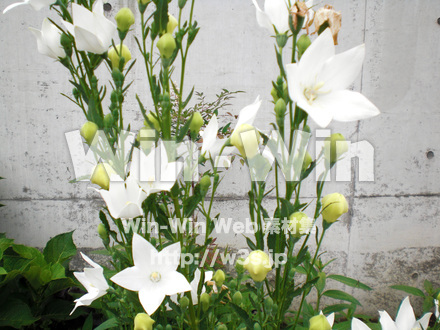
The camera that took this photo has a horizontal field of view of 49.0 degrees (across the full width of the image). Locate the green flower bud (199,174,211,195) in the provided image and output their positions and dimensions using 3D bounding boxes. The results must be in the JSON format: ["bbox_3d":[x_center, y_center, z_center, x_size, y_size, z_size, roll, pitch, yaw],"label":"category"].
[{"bbox_3d":[-0.017,0.022,0.550,0.012,0.023,0.012,12,13,0],"label":"green flower bud"}]

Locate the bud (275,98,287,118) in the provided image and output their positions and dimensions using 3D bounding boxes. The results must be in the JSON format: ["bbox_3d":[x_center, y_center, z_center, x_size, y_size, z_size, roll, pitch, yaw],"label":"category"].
[{"bbox_3d":[0.063,-0.059,0.500,0.012,0.021,0.012,0,13,0],"label":"bud"}]

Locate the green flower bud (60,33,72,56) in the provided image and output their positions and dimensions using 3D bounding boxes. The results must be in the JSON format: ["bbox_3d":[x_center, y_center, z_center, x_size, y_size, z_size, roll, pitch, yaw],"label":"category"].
[{"bbox_3d":[-0.162,-0.127,0.510,0.012,0.025,0.012,-16,13,0],"label":"green flower bud"}]

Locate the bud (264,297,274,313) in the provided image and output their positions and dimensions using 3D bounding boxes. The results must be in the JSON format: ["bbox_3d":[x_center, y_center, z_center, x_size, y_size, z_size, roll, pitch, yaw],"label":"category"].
[{"bbox_3d":[0.059,0.168,0.580,0.011,0.020,0.011,0,13,0],"label":"bud"}]

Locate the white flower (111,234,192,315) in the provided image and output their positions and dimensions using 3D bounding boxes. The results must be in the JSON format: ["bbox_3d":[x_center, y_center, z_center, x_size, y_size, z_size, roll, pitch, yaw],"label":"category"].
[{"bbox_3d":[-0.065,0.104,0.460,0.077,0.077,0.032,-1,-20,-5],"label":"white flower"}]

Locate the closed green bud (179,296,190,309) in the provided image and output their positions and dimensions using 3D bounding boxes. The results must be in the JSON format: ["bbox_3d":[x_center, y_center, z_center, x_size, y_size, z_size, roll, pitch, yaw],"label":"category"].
[{"bbox_3d":[-0.041,0.162,0.570,0.012,0.015,0.012,5,13,0],"label":"closed green bud"}]

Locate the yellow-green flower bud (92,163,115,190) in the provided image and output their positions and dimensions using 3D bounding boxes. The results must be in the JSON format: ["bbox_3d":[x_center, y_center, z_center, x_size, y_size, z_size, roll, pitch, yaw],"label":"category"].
[{"bbox_3d":[-0.123,0.012,0.510,0.026,0.030,0.026,-11,-12,-2],"label":"yellow-green flower bud"}]

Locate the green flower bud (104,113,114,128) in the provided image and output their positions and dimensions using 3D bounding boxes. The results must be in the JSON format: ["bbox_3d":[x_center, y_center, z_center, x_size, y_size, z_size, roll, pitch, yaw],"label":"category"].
[{"bbox_3d":[-0.121,-0.049,0.530,0.010,0.018,0.010,3,13,0],"label":"green flower bud"}]

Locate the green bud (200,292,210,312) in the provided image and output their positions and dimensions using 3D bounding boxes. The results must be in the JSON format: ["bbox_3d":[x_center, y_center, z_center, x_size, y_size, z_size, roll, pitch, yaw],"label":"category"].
[{"bbox_3d":[-0.017,0.162,0.570,0.011,0.024,0.011,-3,13,0],"label":"green bud"}]

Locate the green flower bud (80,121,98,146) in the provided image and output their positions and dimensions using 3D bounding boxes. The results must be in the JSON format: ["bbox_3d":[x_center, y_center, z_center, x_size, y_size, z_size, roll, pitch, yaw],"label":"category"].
[{"bbox_3d":[-0.138,-0.034,0.510,0.018,0.024,0.018,-14,9,3],"label":"green flower bud"}]

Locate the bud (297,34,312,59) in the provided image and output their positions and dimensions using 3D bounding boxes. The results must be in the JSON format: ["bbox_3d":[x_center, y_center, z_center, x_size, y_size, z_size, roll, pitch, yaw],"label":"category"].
[{"bbox_3d":[0.087,-0.123,0.500,0.015,0.025,0.015,10,13,0],"label":"bud"}]

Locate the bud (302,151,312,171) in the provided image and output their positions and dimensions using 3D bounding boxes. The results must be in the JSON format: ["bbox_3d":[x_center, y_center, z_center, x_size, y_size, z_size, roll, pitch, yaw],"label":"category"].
[{"bbox_3d":[0.090,-0.005,0.510,0.017,0.024,0.017,6,9,-1],"label":"bud"}]

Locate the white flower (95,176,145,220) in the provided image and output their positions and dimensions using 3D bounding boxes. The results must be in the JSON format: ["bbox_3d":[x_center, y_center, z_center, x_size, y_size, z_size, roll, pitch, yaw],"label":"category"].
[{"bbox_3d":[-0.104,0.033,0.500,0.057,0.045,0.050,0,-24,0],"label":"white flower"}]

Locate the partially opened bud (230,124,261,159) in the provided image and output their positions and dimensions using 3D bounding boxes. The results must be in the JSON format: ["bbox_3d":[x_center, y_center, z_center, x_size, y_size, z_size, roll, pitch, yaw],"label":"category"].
[{"bbox_3d":[0.025,-0.023,0.470,0.028,0.028,0.033,-30,64,-12],"label":"partially opened bud"}]

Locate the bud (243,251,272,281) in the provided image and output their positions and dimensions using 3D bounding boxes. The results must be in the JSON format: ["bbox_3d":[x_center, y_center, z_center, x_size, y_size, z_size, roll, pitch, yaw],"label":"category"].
[{"bbox_3d":[0.037,0.097,0.460,0.026,0.029,0.026,0,37,0],"label":"bud"}]

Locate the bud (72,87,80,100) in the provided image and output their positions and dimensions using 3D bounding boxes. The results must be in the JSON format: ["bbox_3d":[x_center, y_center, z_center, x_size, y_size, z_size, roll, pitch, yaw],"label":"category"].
[{"bbox_3d":[-0.158,-0.079,0.530,0.007,0.015,0.007,-16,13,0],"label":"bud"}]

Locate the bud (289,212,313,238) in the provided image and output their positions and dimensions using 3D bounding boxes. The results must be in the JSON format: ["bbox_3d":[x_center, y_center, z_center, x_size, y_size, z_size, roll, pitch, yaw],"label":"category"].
[{"bbox_3d":[0.081,0.061,0.490,0.022,0.025,0.022,0,12,0],"label":"bud"}]

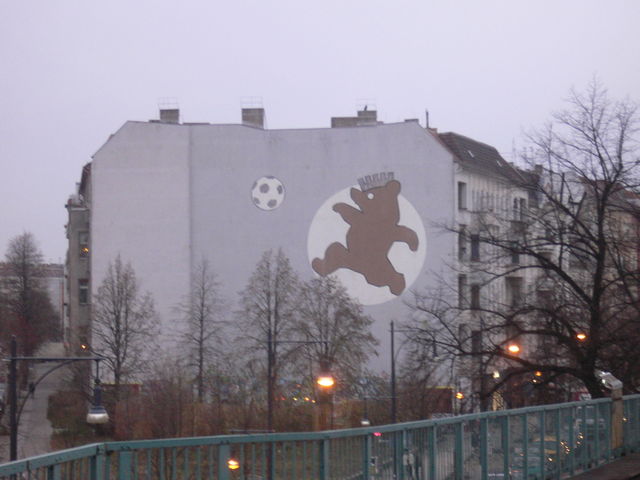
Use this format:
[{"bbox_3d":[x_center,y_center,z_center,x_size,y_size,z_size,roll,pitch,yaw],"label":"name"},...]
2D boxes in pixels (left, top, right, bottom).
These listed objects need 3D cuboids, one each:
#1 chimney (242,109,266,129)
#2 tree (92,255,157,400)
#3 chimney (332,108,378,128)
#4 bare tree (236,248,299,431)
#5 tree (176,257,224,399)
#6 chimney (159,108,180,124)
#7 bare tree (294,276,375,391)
[{"bbox_3d":[-4.860,-8.870,142.000,1.610,1.500,1.200,0,-3,0],"label":"chimney"},{"bbox_3d":[-12.290,6.130,122.000,4.020,10.430,4.020,0,-3,0],"label":"tree"},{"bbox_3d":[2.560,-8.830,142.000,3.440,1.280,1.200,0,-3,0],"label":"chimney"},{"bbox_3d":[-3.160,6.090,117.000,3.740,11.150,3.740,0,-3,0],"label":"bare tree"},{"bbox_3d":[-7.510,6.280,122.000,3.020,10.240,3.020,0,-3,0],"label":"tree"},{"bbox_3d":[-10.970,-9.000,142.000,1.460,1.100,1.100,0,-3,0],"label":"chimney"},{"bbox_3d":[0.940,6.600,118.000,4.980,8.750,4.980,0,-3,0],"label":"bare tree"}]

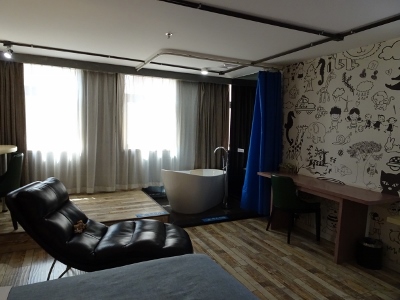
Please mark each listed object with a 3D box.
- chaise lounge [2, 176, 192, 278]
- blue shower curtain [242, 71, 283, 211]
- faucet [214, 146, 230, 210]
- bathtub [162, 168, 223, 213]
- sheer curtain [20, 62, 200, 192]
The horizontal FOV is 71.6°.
[{"bbox_3d":[-0.898,0.772,2.821,1.640,0.900,0.630,1,5,-5],"label":"chaise lounge"},{"bbox_3d":[1.009,-0.108,4.641,0.460,2.372,0.397,-1,5,-26],"label":"blue shower curtain"},{"bbox_3d":[0.401,0.490,4.920,0.320,1.087,0.160,1,5,-8],"label":"faucet"},{"bbox_3d":[-0.071,0.688,4.858,1.254,0.679,0.679,-1,5,-26],"label":"bathtub"},{"bbox_3d":[-1.443,-0.322,5.222,3.145,2.184,0.160,-1,5,-26],"label":"sheer curtain"}]

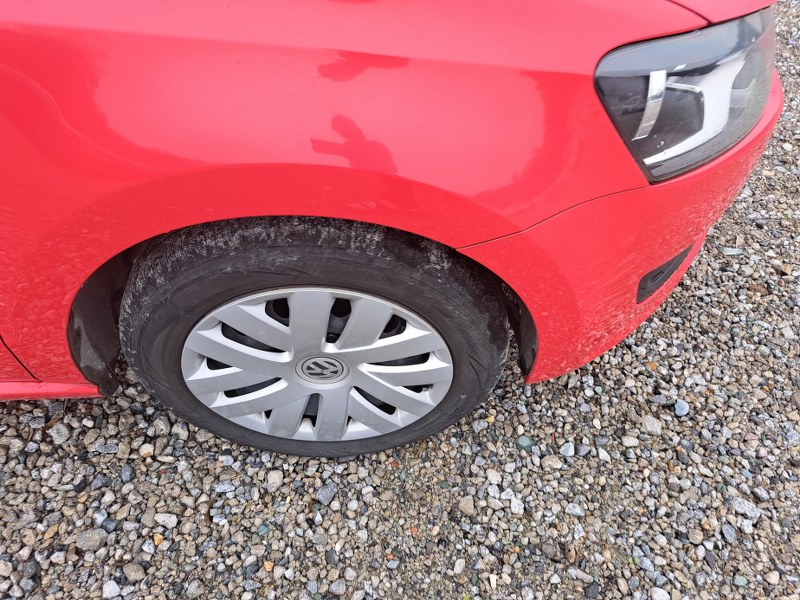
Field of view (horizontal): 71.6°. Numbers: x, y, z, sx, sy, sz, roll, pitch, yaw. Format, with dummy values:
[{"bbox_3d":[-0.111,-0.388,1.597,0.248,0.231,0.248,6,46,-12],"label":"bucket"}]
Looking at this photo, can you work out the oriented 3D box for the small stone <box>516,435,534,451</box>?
[{"bbox_3d":[0.248,0.282,1.096,0.034,0.019,0.025,23,52,19],"label":"small stone"}]

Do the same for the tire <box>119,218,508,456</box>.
[{"bbox_3d":[-0.125,0.051,0.901,0.602,0.595,0.190,-1,47,-1],"label":"tire"}]

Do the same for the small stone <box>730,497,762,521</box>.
[{"bbox_3d":[0.620,0.373,0.993,0.049,0.023,0.029,20,50,17],"label":"small stone"}]

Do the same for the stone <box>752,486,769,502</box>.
[{"bbox_3d":[0.669,0.359,1.028,0.021,0.016,0.027,-17,51,-15],"label":"stone"}]

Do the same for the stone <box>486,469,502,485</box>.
[{"bbox_3d":[0.176,0.333,1.052,0.021,0.016,0.032,-32,56,-25],"label":"stone"}]

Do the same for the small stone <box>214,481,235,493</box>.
[{"bbox_3d":[-0.323,0.343,1.021,0.037,0.015,0.021,0,47,0],"label":"small stone"}]

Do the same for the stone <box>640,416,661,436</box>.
[{"bbox_3d":[0.502,0.250,1.107,0.039,0.028,0.041,13,48,11],"label":"stone"}]

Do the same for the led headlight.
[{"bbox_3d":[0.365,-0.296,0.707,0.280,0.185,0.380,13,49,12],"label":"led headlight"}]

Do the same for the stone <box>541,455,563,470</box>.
[{"bbox_3d":[0.292,0.313,1.068,0.039,0.022,0.029,5,49,5],"label":"stone"}]

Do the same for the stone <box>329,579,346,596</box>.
[{"bbox_3d":[-0.101,0.479,0.921,0.028,0.018,0.023,-21,52,-17],"label":"stone"}]

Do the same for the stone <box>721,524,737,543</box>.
[{"bbox_3d":[0.583,0.411,0.982,0.020,0.016,0.030,0,48,0],"label":"stone"}]

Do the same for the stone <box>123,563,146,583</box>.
[{"bbox_3d":[-0.450,0.460,0.938,0.042,0.021,0.027,22,52,19],"label":"stone"}]

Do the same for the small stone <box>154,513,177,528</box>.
[{"bbox_3d":[-0.422,0.394,0.997,0.042,0.018,0.023,15,50,13],"label":"small stone"}]

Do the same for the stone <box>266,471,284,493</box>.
[{"bbox_3d":[-0.231,0.336,1.027,0.030,0.021,0.041,-1,47,-1],"label":"stone"}]

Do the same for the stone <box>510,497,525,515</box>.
[{"bbox_3d":[0.211,0.369,0.997,0.023,0.016,0.032,8,48,7],"label":"stone"}]

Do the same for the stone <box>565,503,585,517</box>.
[{"bbox_3d":[0.319,0.381,1.008,0.032,0.017,0.022,9,49,8],"label":"stone"}]

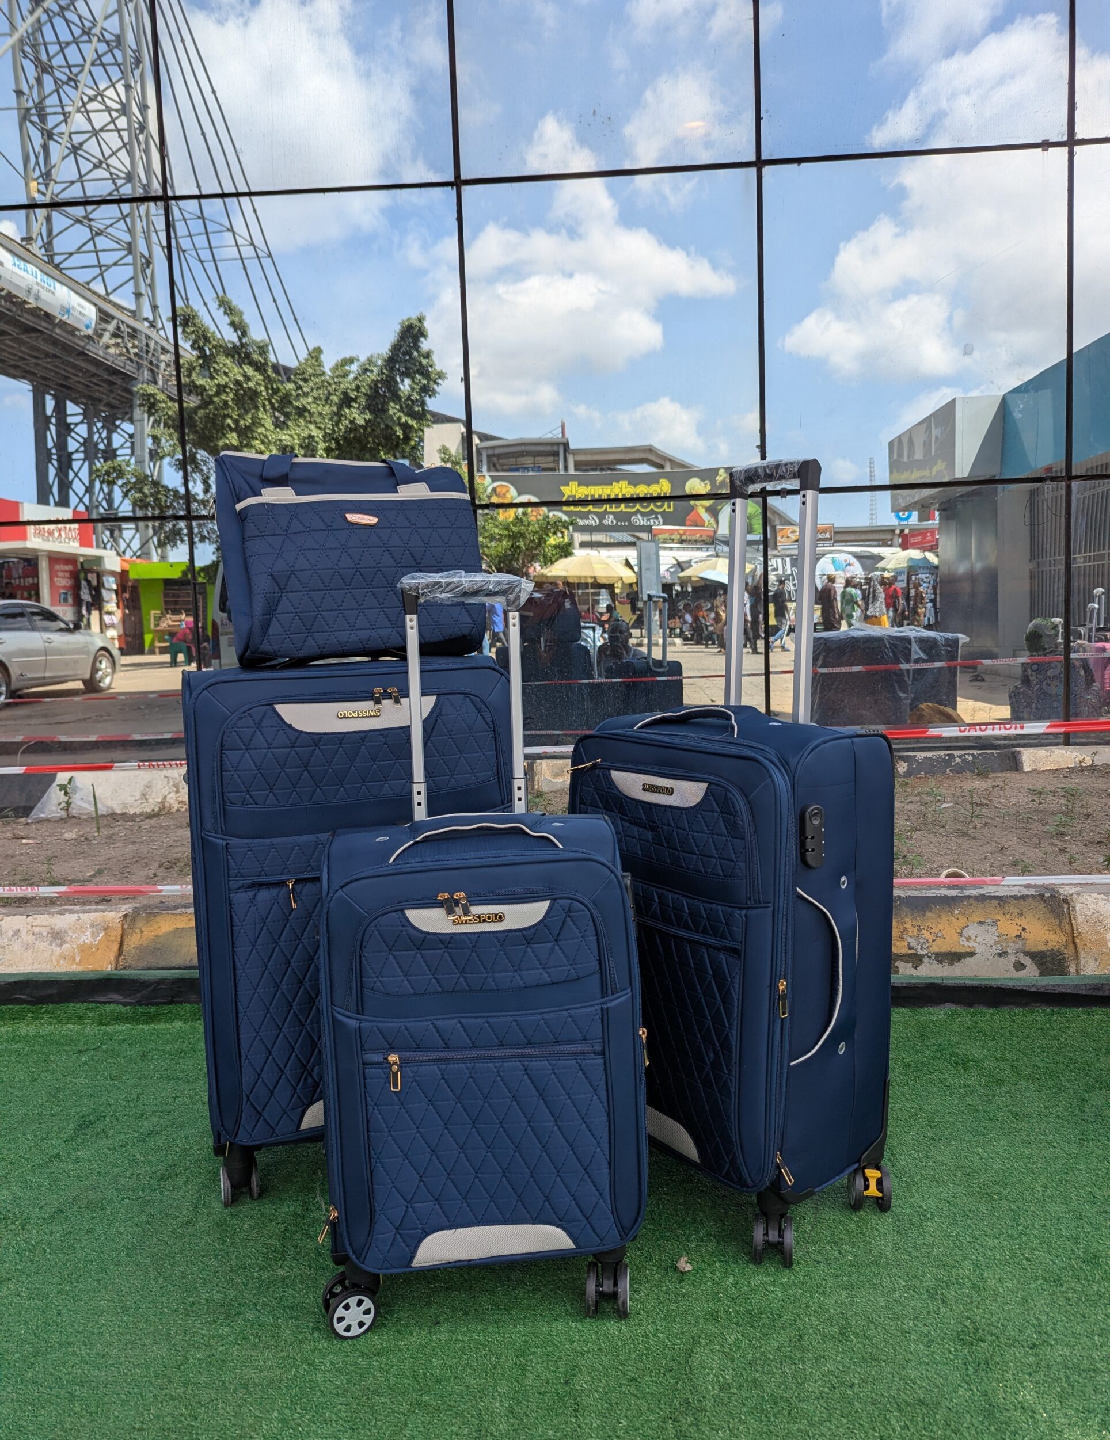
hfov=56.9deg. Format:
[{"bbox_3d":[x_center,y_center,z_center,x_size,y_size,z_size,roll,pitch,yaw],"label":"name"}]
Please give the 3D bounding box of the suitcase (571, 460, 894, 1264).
[{"bbox_3d":[0.239,0.163,1.472,0.255,1.055,0.410,-6,6,-40],"label":"suitcase"}]

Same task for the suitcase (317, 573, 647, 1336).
[{"bbox_3d":[-0.091,0.272,1.256,0.365,0.900,0.215,-3,5,-6],"label":"suitcase"}]

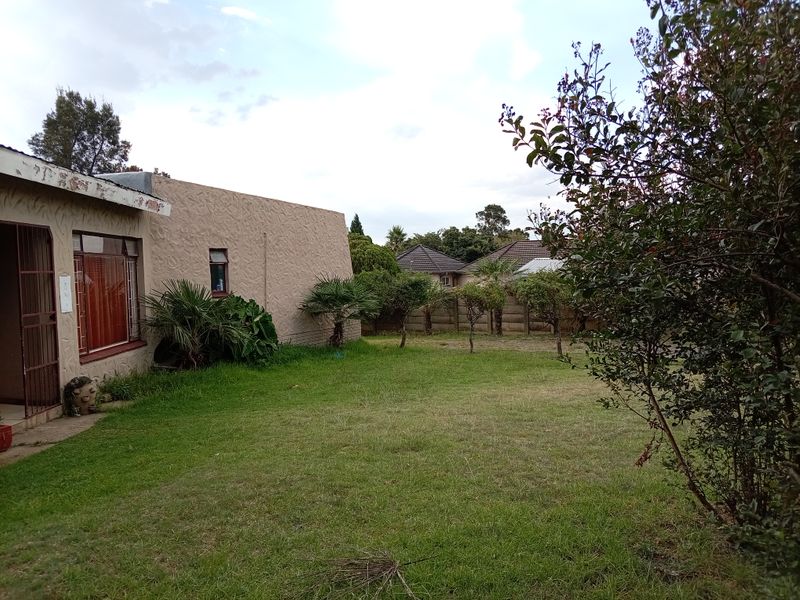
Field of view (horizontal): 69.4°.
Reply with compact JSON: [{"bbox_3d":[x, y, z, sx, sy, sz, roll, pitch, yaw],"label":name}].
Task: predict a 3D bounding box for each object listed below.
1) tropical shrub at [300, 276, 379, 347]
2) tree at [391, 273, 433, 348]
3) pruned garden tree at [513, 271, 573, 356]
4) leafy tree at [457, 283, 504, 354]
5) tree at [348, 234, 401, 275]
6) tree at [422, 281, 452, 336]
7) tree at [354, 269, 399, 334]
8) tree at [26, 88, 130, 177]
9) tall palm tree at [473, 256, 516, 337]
[{"bbox_3d":[-1.592,0.283,15.200,2.000,1.850,1.900,-1,3,0],"label":"tropical shrub"},{"bbox_3d":[0.233,0.252,14.200,1.150,1.860,1.100,-1,3,0],"label":"tree"},{"bbox_3d":[3.030,0.285,12.200,1.350,1.820,1.250,-1,3,0],"label":"pruned garden tree"},{"bbox_3d":[1.825,0.402,13.100,1.050,1.600,1.000,-1,3,0],"label":"leafy tree"},{"bbox_3d":[-1.478,-0.750,25.500,3.200,4.460,3.100,-1,3,0],"label":"tree"},{"bbox_3d":[1.142,0.281,20.300,1.350,1.930,1.350,-1,3,0],"label":"tree"},{"bbox_3d":[-0.874,0.069,19.800,1.750,2.300,1.700,-1,3,0],"label":"tree"},{"bbox_3d":[-14.977,-4.673,27.000,4.800,10.510,4.600,-1,3,0],"label":"tree"},{"bbox_3d":[3.290,-0.125,19.300,1.600,2.660,1.600,-1,3,0],"label":"tall palm tree"}]

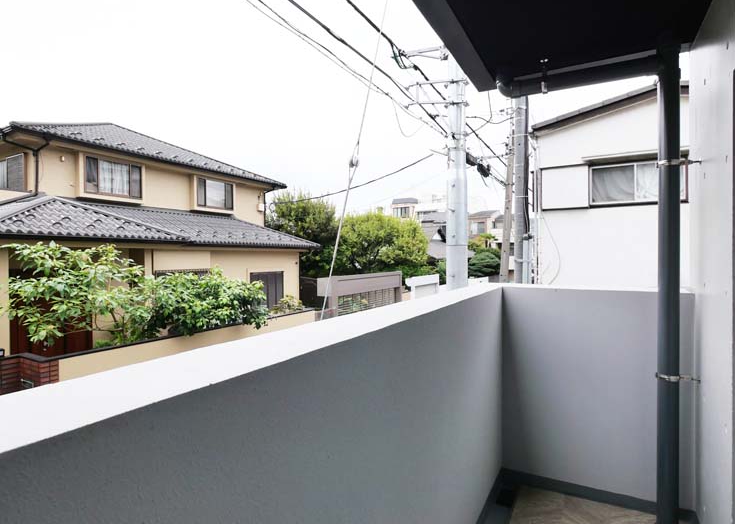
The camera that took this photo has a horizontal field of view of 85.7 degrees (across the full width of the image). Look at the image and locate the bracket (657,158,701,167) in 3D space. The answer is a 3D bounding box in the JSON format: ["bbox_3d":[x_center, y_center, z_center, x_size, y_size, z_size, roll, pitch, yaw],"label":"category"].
[{"bbox_3d":[1.549,-0.497,1.982,0.180,0.030,0.105,0,0,31],"label":"bracket"}]

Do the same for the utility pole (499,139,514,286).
[{"bbox_3d":[5.070,-0.400,14.500,0.280,8.400,0.280,3,0,19],"label":"utility pole"}]

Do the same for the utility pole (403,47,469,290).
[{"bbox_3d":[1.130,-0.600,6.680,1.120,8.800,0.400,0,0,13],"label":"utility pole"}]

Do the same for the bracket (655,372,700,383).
[{"bbox_3d":[1.549,0.577,1.982,0.180,0.030,0.105,0,0,31],"label":"bracket"}]

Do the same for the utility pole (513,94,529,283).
[{"bbox_3d":[4.140,-1.000,10.700,0.330,9.600,0.330,0,0,22],"label":"utility pole"}]

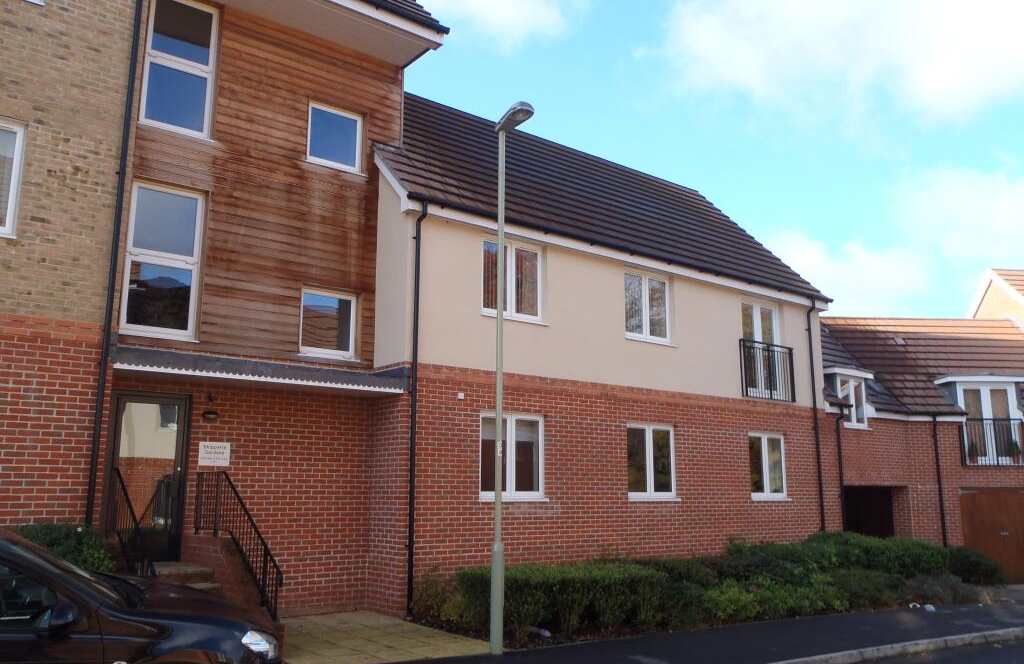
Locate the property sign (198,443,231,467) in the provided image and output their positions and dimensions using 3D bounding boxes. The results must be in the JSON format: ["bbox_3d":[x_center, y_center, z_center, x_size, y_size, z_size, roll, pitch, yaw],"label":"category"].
[{"bbox_3d":[-3.851,1.591,10.755,0.430,0.300,0.020,9,-14,-37],"label":"property sign"}]

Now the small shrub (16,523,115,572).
[{"bbox_3d":[-4.497,2.415,8.014,1.200,1.100,1.000,9,-14,-37],"label":"small shrub"}]

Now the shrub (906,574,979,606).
[{"bbox_3d":[7.637,4.575,14.746,1.250,0.451,1.000,9,-14,-37],"label":"shrub"}]

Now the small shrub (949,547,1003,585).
[{"bbox_3d":[10.629,5.351,19.079,1.300,0.783,1.150,9,-14,-37],"label":"small shrub"}]

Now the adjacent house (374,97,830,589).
[{"bbox_3d":[0.653,0.320,17.734,10.950,9.700,7.400,9,-14,-37],"label":"adjacent house"}]

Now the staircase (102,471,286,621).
[{"bbox_3d":[-3.580,2.435,8.920,1.420,1.950,2.850,9,-14,-37],"label":"staircase"}]

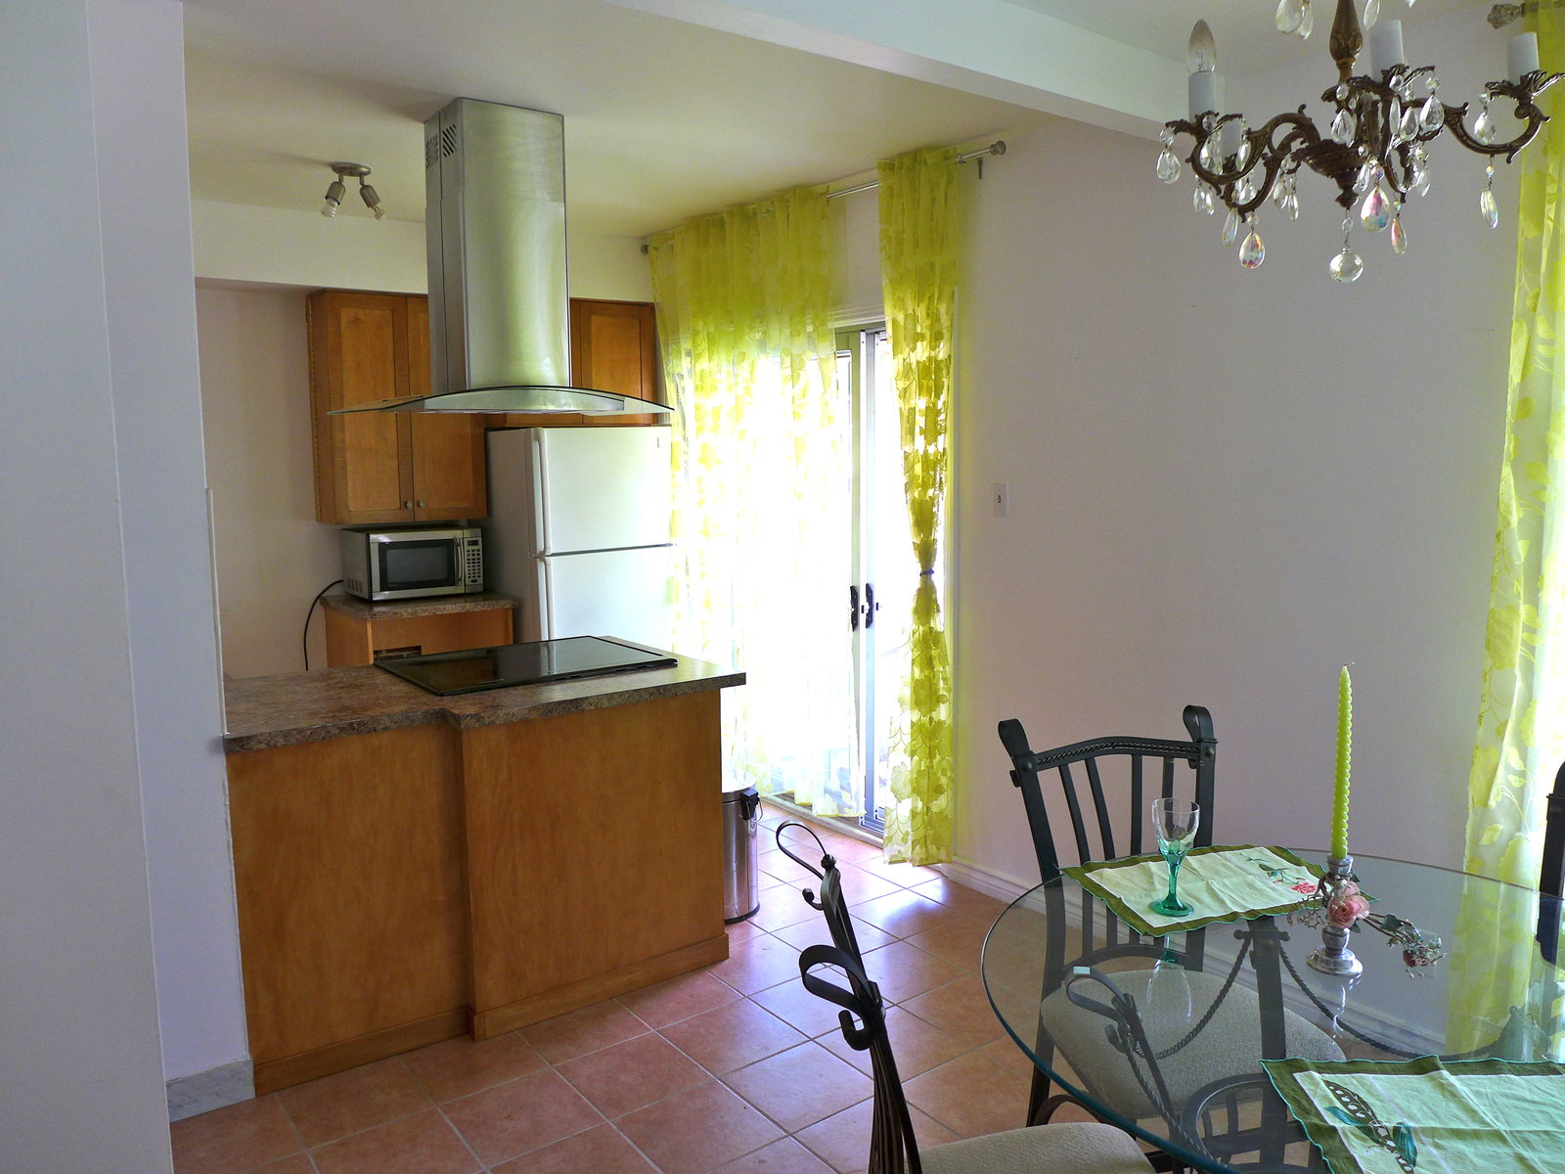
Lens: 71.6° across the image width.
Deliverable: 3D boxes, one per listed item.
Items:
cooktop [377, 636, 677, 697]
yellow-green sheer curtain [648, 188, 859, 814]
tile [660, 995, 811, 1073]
[{"bbox_3d":[-0.825,0.247,3.465,0.765,0.028,0.630,-5,8,-35],"label":"cooktop"},{"bbox_3d":[-0.171,-0.357,4.830,0.120,2.530,1.580,-5,8,-36],"label":"yellow-green sheer curtain"},{"bbox_3d":[-0.136,1.232,2.970,0.303,0.010,0.303,-5,8,-36],"label":"tile"}]

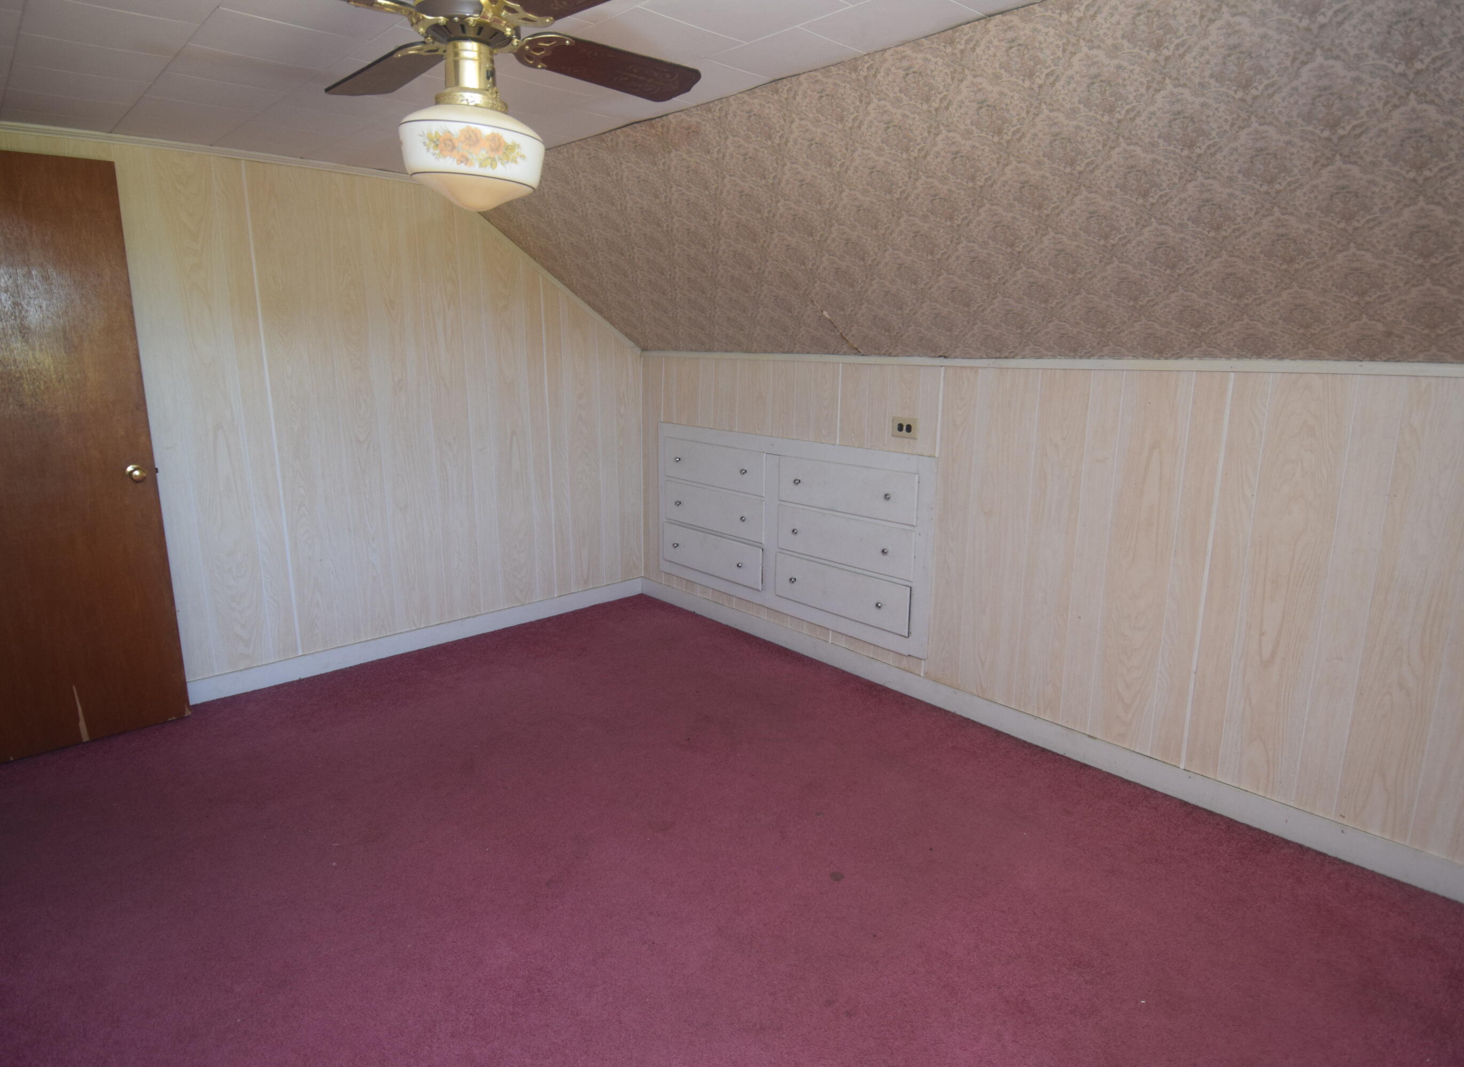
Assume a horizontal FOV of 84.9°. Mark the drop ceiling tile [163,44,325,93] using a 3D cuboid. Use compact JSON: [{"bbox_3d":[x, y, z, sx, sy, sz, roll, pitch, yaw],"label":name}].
[{"bbox_3d":[-1.296,-1.231,2.114,0.305,0.018,0.305,-11,18,-43],"label":"drop ceiling tile"}]

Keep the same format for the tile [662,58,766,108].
[{"bbox_3d":[-0.087,-1.212,2.135,0.237,0.018,0.305,-11,18,-43],"label":"tile"}]

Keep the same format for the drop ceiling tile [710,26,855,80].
[{"bbox_3d":[0.126,-1.157,1.922,0.236,0.018,0.305,-11,18,-43],"label":"drop ceiling tile"}]

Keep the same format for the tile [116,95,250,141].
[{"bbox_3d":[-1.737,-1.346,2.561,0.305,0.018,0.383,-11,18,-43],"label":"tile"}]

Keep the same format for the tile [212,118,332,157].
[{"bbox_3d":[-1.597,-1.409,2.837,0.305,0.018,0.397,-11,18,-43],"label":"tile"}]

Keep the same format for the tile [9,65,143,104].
[{"bbox_3d":[-1.856,-1.279,2.268,0.305,0.018,0.305,-11,18,-43],"label":"tile"}]

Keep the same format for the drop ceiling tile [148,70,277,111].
[{"bbox_3d":[-1.504,-1.285,2.323,0.305,0.018,0.305,-11,18,-43],"label":"drop ceiling tile"}]

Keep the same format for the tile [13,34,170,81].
[{"bbox_3d":[-1.644,-1.222,2.051,0.305,0.018,0.305,-11,18,-43],"label":"tile"}]

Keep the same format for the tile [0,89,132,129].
[{"bbox_3d":[-2.070,-1.335,2.485,0.305,0.018,0.305,-11,18,-43],"label":"tile"}]

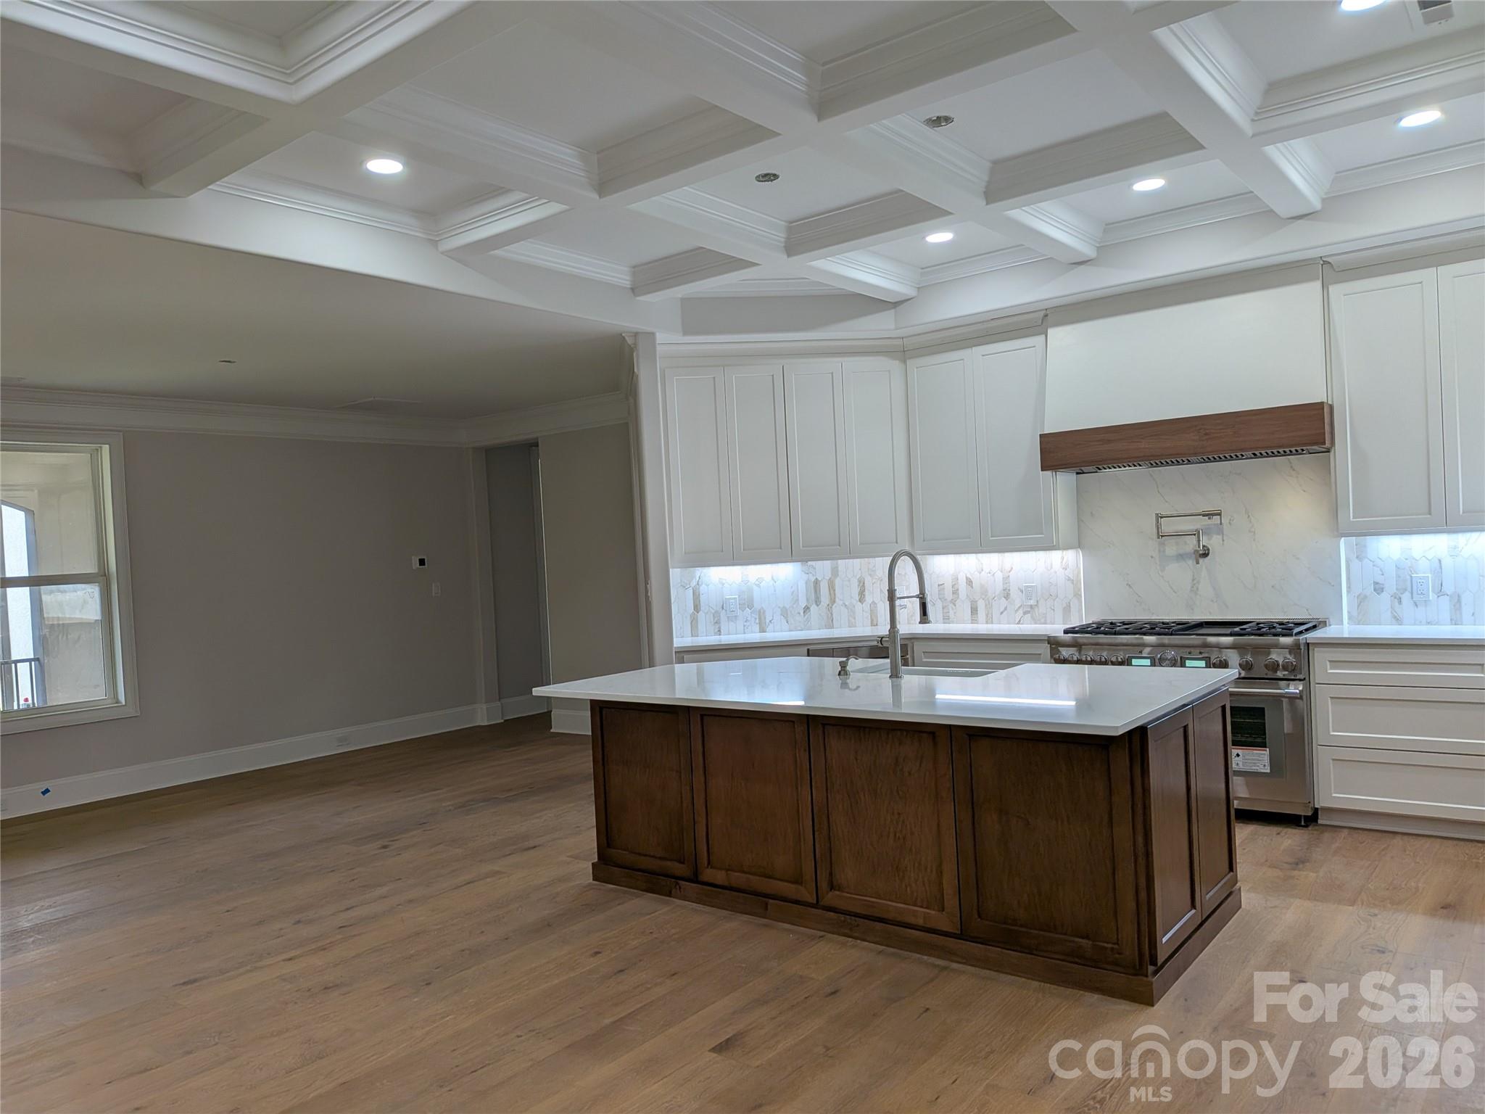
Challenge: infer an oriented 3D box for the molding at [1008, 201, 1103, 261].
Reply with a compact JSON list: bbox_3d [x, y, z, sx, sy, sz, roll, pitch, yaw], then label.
[{"bbox_3d":[1.499,-1.598,4.894,0.072,0.145,1.060,-3,0,39],"label":"molding"}]

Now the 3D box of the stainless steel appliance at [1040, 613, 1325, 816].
[{"bbox_3d":[2.353,0.824,5.450,1.222,0.940,0.670,-3,0,39],"label":"stainless steel appliance"}]

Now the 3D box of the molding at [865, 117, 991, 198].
[{"bbox_3d":[0.723,-1.553,3.949,0.072,0.145,1.092,-3,0,39],"label":"molding"}]

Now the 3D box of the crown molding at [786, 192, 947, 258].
[{"bbox_3d":[0.542,-1.549,4.742,0.880,0.145,0.072,-3,0,39],"label":"crown molding"}]

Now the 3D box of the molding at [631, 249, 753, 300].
[{"bbox_3d":[-0.267,-1.512,5.381,0.860,0.145,0.072,-3,0,39],"label":"molding"}]

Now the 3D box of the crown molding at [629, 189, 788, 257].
[{"bbox_3d":[-0.101,-1.516,4.593,0.072,0.145,1.101,-3,0,39],"label":"crown molding"}]

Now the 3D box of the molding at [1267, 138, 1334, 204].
[{"bbox_3d":[2.323,-1.635,4.268,0.072,0.145,1.060,-3,0,39],"label":"molding"}]

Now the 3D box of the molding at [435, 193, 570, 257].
[{"bbox_3d":[-1.051,-1.467,4.402,0.860,0.145,0.072,-3,0,39],"label":"molding"}]

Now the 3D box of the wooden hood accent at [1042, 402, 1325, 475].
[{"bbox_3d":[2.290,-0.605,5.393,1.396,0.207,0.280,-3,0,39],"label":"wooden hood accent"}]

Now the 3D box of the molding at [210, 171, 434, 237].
[{"bbox_3d":[-1.703,-1.462,4.268,0.080,0.083,1.050,-3,0,39],"label":"molding"}]

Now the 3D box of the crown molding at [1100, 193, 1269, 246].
[{"bbox_3d":[2.150,-1.652,5.016,0.870,0.080,0.080,-3,0,39],"label":"crown molding"}]

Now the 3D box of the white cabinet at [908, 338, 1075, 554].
[{"bbox_3d":[1.514,-0.653,6.267,0.930,1.248,0.355,-3,0,39],"label":"white cabinet"}]

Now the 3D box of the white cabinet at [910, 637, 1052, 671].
[{"bbox_3d":[1.558,0.895,6.143,0.880,0.883,0.600,-3,0,39],"label":"white cabinet"}]

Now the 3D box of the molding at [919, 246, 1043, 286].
[{"bbox_3d":[1.339,-1.616,5.674,0.900,0.081,0.080,-3,0,39],"label":"molding"}]

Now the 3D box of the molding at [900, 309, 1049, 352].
[{"bbox_3d":[1.353,-1.334,6.097,0.950,0.075,0.065,-3,0,39],"label":"molding"}]

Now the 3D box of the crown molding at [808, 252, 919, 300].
[{"bbox_3d":[0.701,-1.560,5.553,0.080,0.130,1.075,-3,0,39],"label":"crown molding"}]

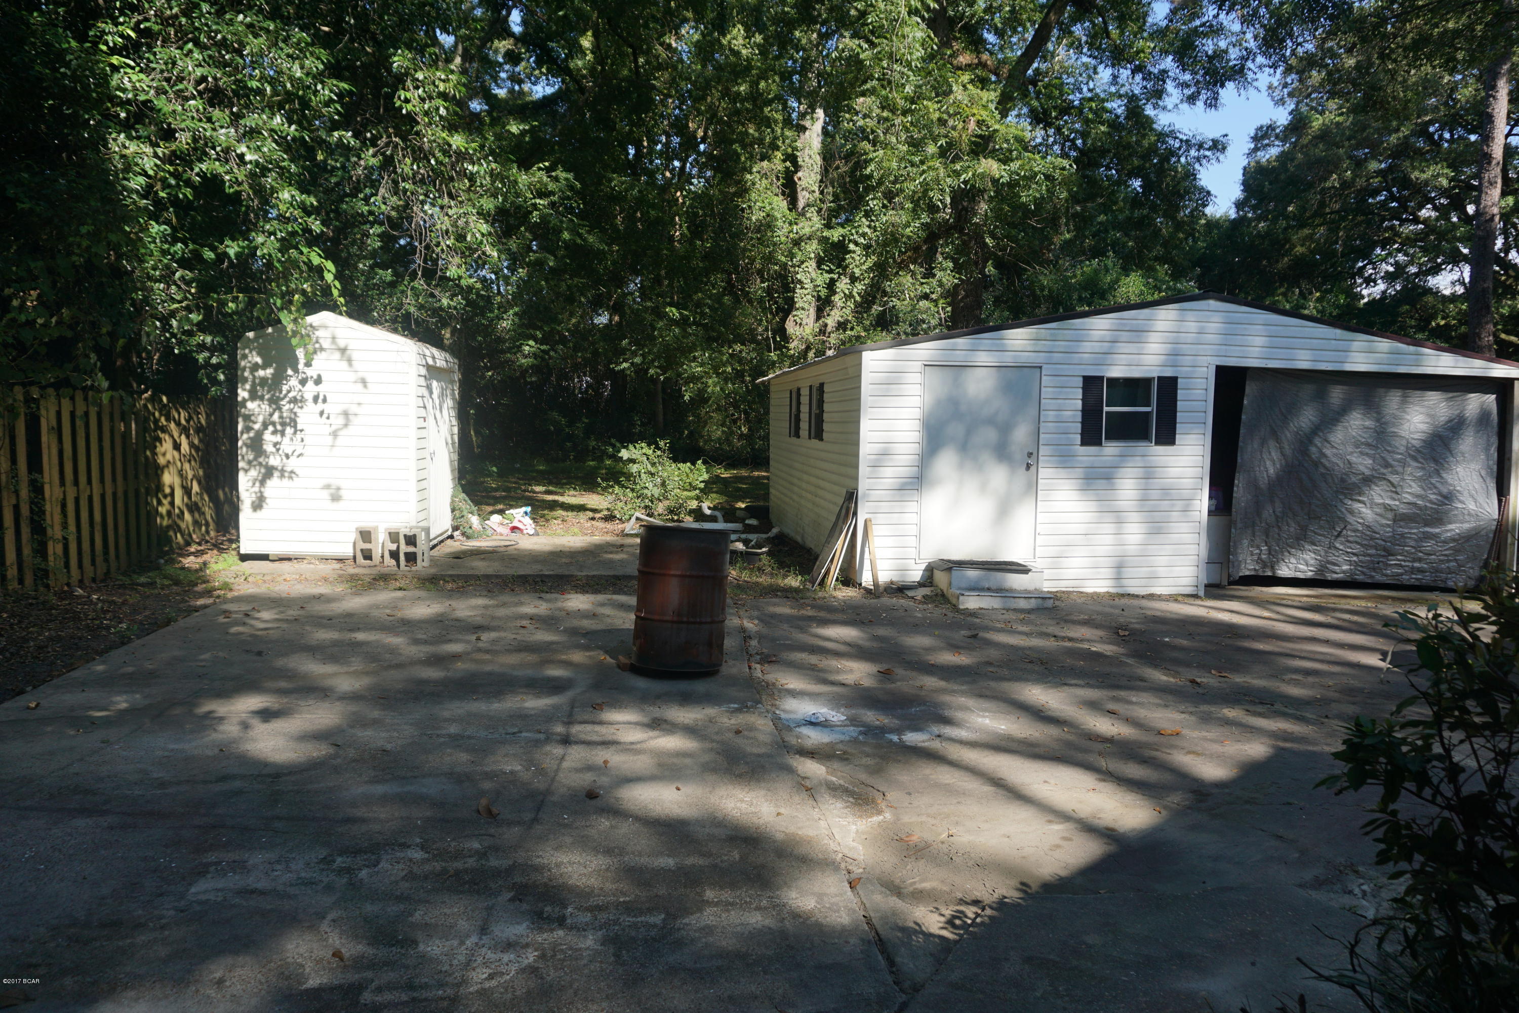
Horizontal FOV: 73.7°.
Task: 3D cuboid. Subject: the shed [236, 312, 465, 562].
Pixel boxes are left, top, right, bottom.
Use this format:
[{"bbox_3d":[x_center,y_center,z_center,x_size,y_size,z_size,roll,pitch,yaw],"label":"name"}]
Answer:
[{"bbox_3d":[-4.748,-0.858,12.043,1.830,2.600,2.500,0,5,-5],"label":"shed"}]

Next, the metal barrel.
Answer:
[{"bbox_3d":[-0.509,0.587,6.610,0.595,0.880,0.595,4,-1,0],"label":"metal barrel"}]

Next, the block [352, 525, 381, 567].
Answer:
[{"bbox_3d":[-4.171,0.423,10.792,0.194,0.397,0.194,0,5,-7],"label":"block"}]

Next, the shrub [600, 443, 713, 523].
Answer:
[{"bbox_3d":[-1.723,-0.414,16.800,1.780,1.240,1.600,1,5,0],"label":"shrub"}]

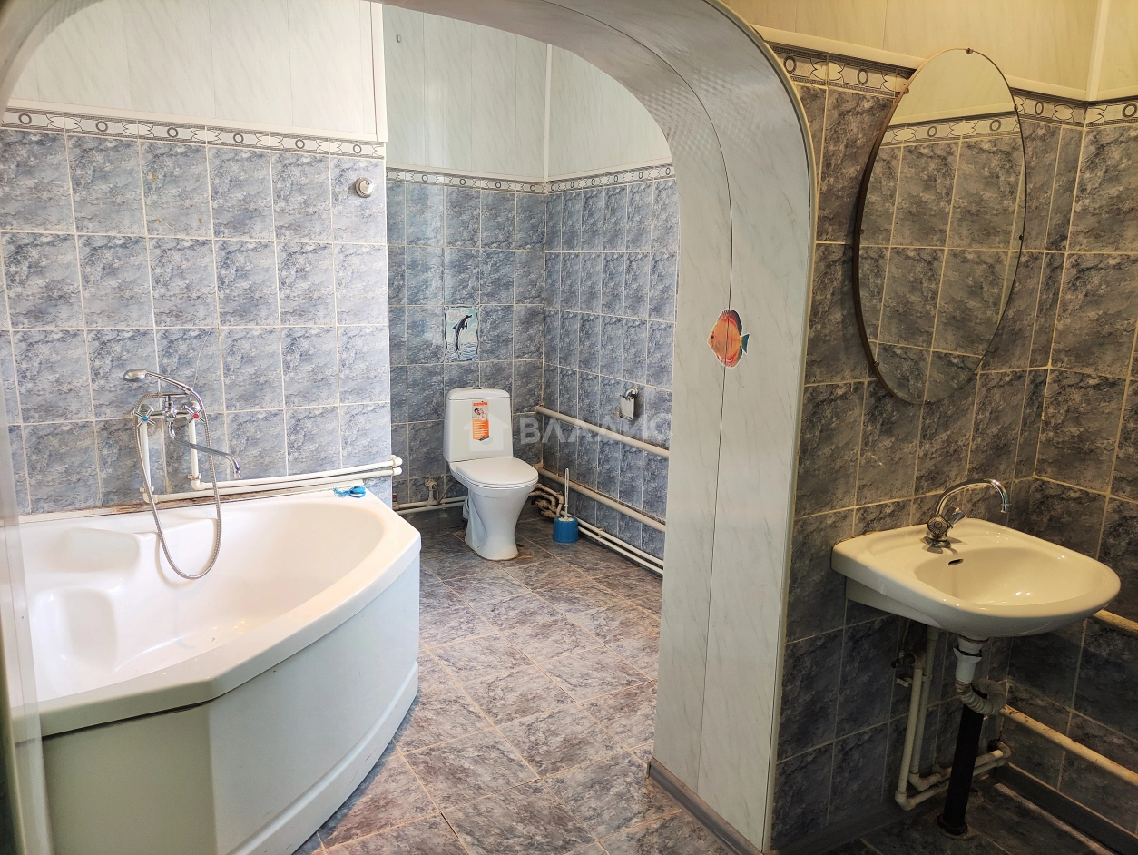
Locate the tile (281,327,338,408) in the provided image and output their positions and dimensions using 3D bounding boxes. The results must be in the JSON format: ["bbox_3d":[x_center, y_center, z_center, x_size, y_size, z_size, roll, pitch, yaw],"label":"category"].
[{"bbox_3d":[-0.966,-0.226,3.062,0.200,0.300,0.010,-5,13,-28],"label":"tile"}]

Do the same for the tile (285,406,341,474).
[{"bbox_3d":[-0.969,0.071,3.118,0.200,0.300,0.010,-5,13,-27],"label":"tile"}]

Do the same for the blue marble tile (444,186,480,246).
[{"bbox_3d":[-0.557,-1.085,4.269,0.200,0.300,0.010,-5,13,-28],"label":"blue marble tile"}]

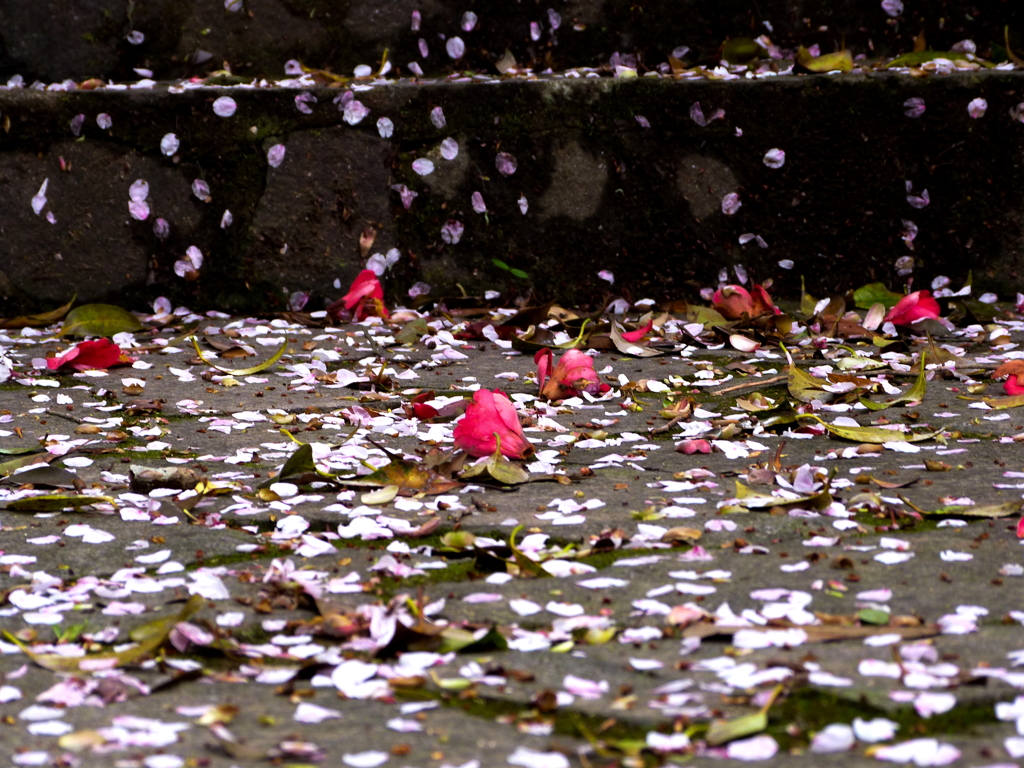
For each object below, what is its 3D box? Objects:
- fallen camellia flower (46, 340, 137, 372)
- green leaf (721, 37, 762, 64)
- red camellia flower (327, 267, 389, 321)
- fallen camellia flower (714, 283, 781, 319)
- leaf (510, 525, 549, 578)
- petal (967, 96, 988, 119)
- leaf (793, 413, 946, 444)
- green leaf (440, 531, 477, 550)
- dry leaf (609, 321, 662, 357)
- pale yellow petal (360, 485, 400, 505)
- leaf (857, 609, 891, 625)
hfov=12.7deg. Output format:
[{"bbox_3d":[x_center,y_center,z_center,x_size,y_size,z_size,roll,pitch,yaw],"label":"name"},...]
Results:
[{"bbox_3d":[-0.246,-0.017,2.680,0.052,0.018,0.038,2,8,18],"label":"fallen camellia flower"},{"bbox_3d":[0.160,-0.230,3.160,0.029,0.019,0.020,0,7,0],"label":"green leaf"},{"bbox_3d":[-0.116,-0.067,3.458,0.047,0.037,0.045,-4,7,-35],"label":"red camellia flower"},{"bbox_3d":[0.154,-0.053,3.020,0.045,0.027,0.040,0,7,0],"label":"fallen camellia flower"},{"bbox_3d":[0.008,0.078,2.131,0.018,0.021,0.028,0,6,0],"label":"leaf"},{"bbox_3d":[0.315,-0.186,3.100,0.014,0.015,0.004,0,7,0],"label":"petal"},{"bbox_3d":[0.186,0.023,2.380,0.076,0.014,0.023,0,7,0],"label":"leaf"},{"bbox_3d":[-0.024,0.069,2.030,0.016,0.008,0.012,0,7,0],"label":"green leaf"},{"bbox_3d":[0.086,-0.032,3.186,0.037,0.023,0.025,0,6,0],"label":"dry leaf"},{"bbox_3d":[-0.067,0.056,2.340,0.021,0.009,0.011,-2,7,-20],"label":"pale yellow petal"},{"bbox_3d":[0.156,0.100,1.976,0.014,0.005,0.012,0,6,0],"label":"leaf"}]

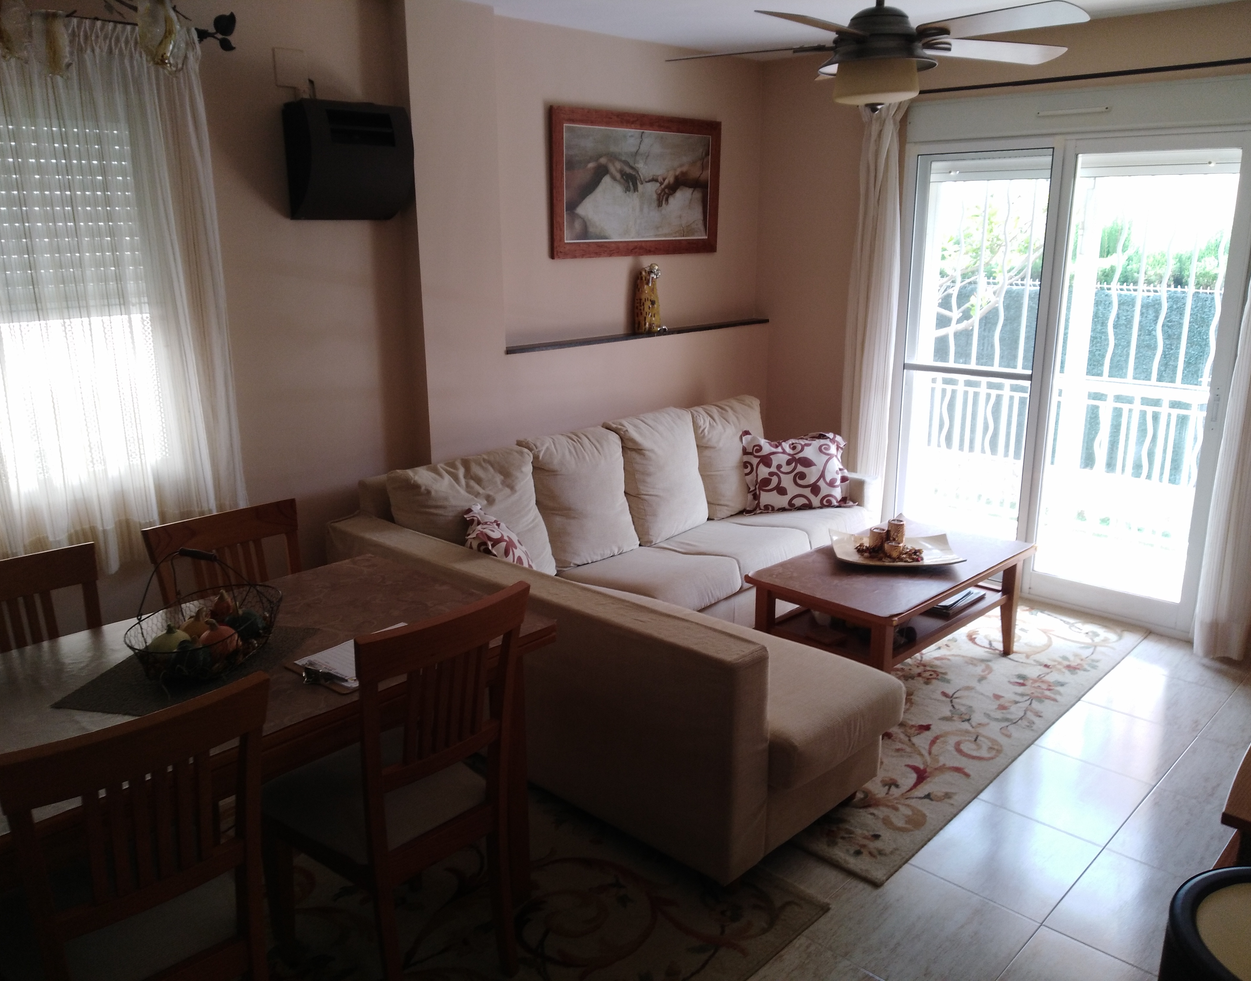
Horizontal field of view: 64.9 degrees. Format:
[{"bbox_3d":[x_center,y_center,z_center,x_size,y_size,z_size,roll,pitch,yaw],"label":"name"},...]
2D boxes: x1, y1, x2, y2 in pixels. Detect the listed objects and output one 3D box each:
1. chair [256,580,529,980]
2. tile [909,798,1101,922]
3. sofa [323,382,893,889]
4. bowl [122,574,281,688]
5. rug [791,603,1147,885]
[{"bbox_3d":[-0.510,0.661,2.180,0.548,0.972,0.421,13,20,43],"label":"chair"},{"bbox_3d":[1.032,1.012,2.760,0.440,0.011,0.446,13,20,43],"label":"tile"},{"bbox_3d":[0.354,0.276,3.762,1.878,0.860,2.095,14,21,43],"label":"sofa"},{"bbox_3d":[-0.928,0.312,2.195,0.257,0.104,0.390,2,15,11],"label":"bowl"},{"bbox_3d":[0.879,0.677,3.869,1.542,0.014,2.219,14,21,43],"label":"rug"}]

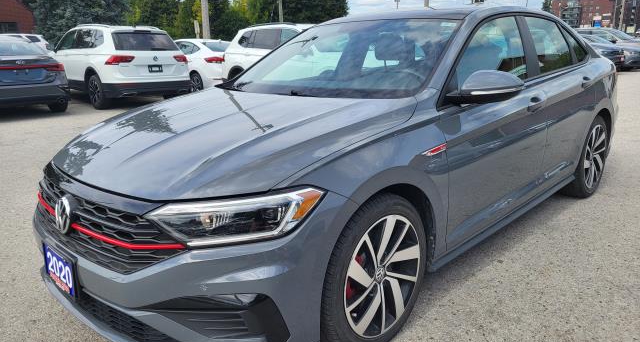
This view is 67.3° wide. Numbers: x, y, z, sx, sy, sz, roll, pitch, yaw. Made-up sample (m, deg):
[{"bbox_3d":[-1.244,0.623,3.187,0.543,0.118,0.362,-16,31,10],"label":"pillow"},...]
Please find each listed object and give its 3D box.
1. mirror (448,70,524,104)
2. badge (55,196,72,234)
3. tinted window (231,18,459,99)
[{"bbox_3d":[0.769,-0.386,2.194,0.240,0.155,0.210,12,20,43],"label":"mirror"},{"bbox_3d":[-0.973,0.164,1.828,0.147,0.147,0.025,12,8,43],"label":"badge"},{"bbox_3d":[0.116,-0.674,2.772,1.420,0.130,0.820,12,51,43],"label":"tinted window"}]

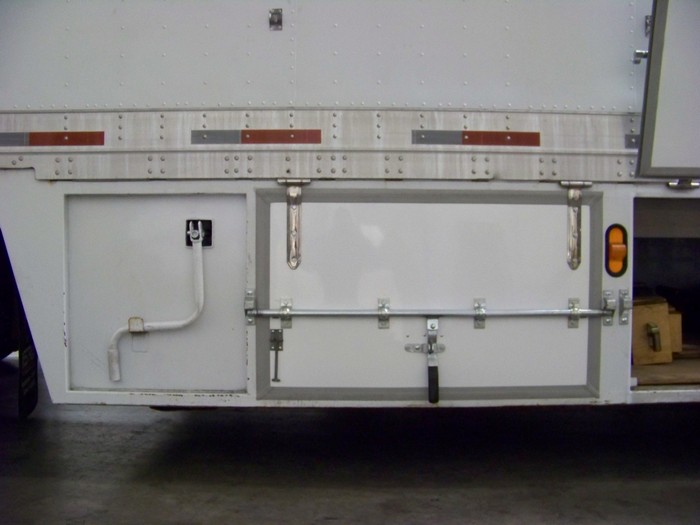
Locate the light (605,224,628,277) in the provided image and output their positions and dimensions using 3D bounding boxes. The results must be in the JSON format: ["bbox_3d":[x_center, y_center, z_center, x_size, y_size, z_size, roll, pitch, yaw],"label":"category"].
[{"bbox_3d":[0.953,-0.040,2.560,0.085,0.194,0.040,0,2,-1],"label":"light"}]

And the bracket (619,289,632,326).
[{"bbox_3d":[0.984,0.163,2.559,0.036,0.130,0.038,0,2,-1],"label":"bracket"}]

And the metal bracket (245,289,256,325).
[{"bbox_3d":[-0.348,0.158,2.534,0.036,0.132,0.038,0,2,-1],"label":"metal bracket"}]

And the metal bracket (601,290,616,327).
[{"bbox_3d":[0.926,0.165,2.558,0.037,0.131,0.038,0,2,-1],"label":"metal bracket"}]

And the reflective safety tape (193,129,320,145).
[{"bbox_3d":[-0.325,-0.437,2.516,0.457,0.051,0.004,0,2,-1],"label":"reflective safety tape"}]

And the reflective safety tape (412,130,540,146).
[{"bbox_3d":[0.442,-0.435,2.531,0.458,0.051,0.004,0,2,-1],"label":"reflective safety tape"}]

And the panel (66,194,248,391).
[{"bbox_3d":[-0.682,0.106,2.555,0.659,0.701,0.030,0,2,-1],"label":"panel"}]

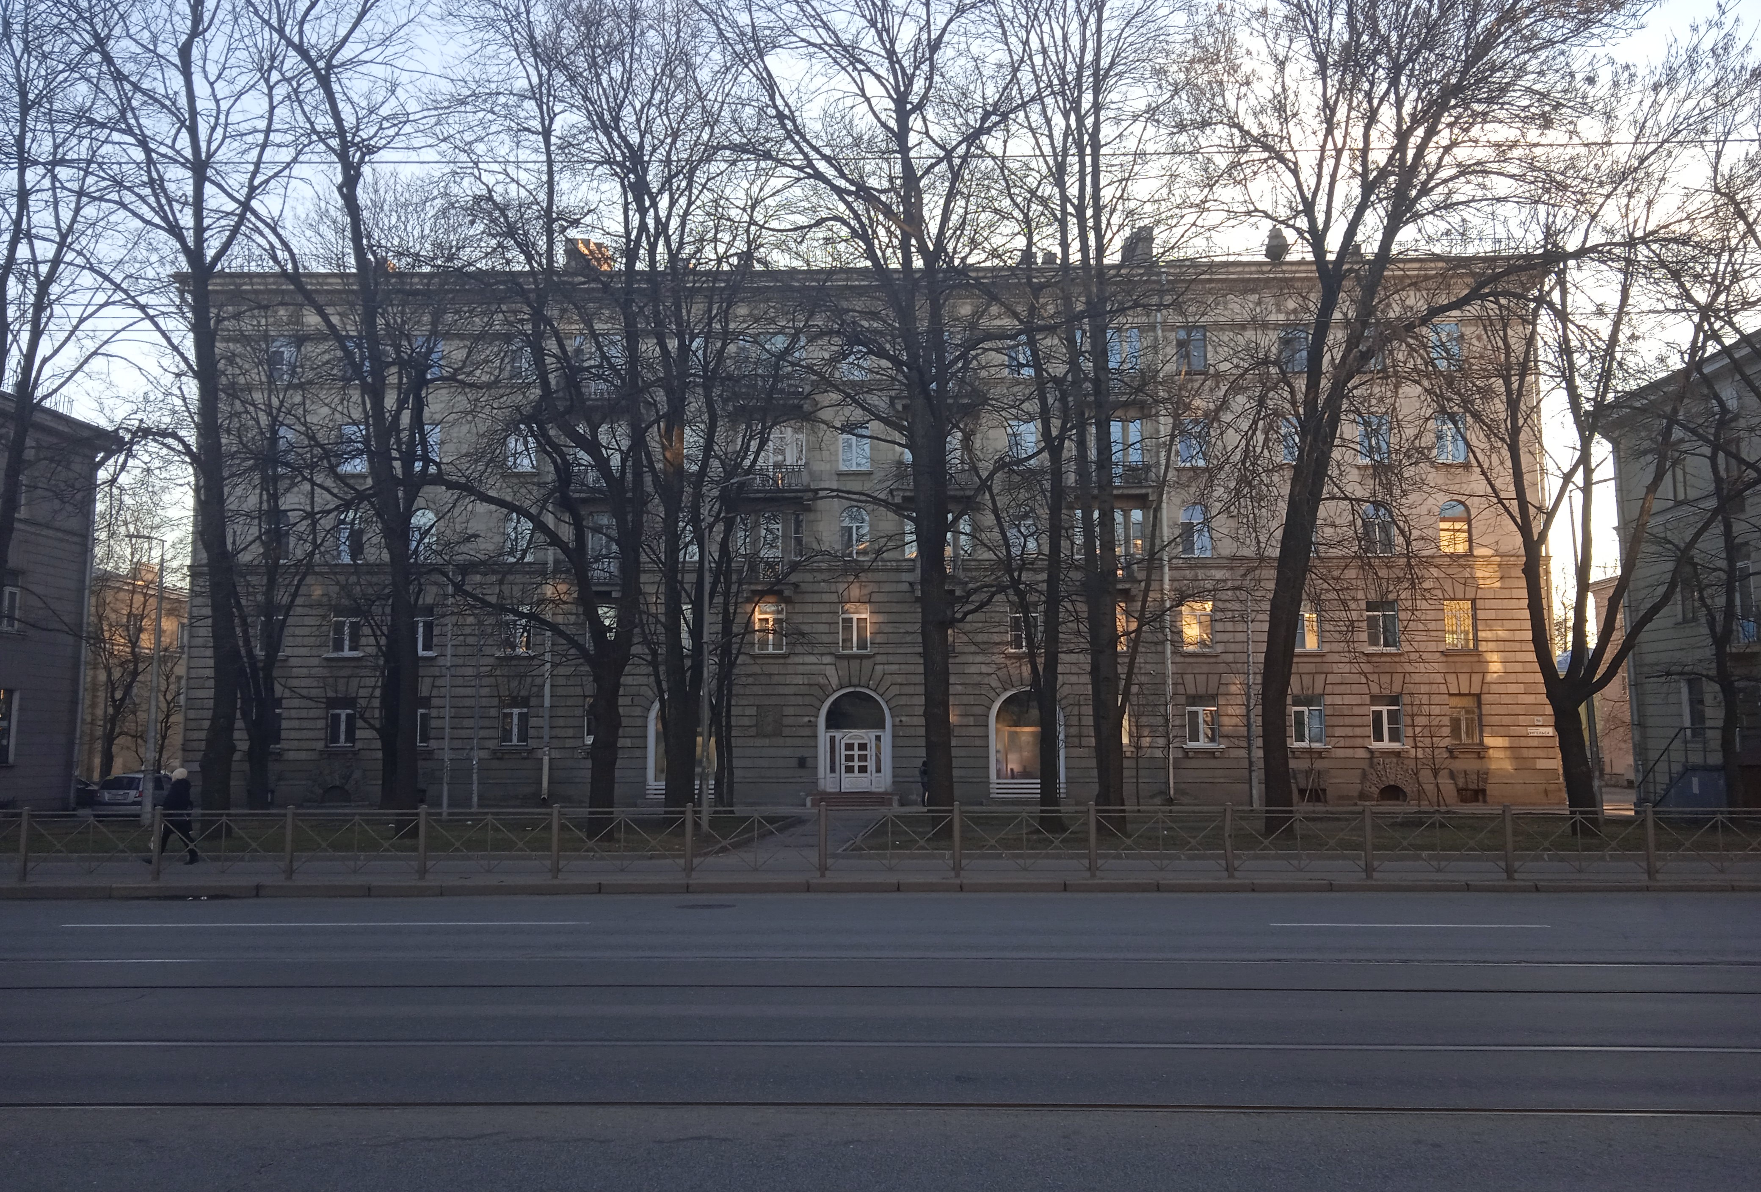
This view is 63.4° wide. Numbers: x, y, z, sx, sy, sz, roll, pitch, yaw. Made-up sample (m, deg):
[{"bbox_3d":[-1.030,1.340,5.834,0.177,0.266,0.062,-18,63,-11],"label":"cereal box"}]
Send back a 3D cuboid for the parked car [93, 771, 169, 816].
[{"bbox_3d":[-24.837,6.685,47.800,1.760,1.530,4.450,1,-7,-11],"label":"parked car"}]

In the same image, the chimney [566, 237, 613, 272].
[{"bbox_3d":[-11.643,-13.460,57.000,1.750,1.700,0.900,0,-7,2],"label":"chimney"}]

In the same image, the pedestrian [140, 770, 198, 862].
[{"bbox_3d":[-12.084,3.728,24.200,0.900,1.640,0.540,0,-7,2],"label":"pedestrian"}]

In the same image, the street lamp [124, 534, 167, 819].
[{"bbox_3d":[-20.603,2.314,39.600,1.200,8.150,0.340,0,-7,2],"label":"street lamp"}]

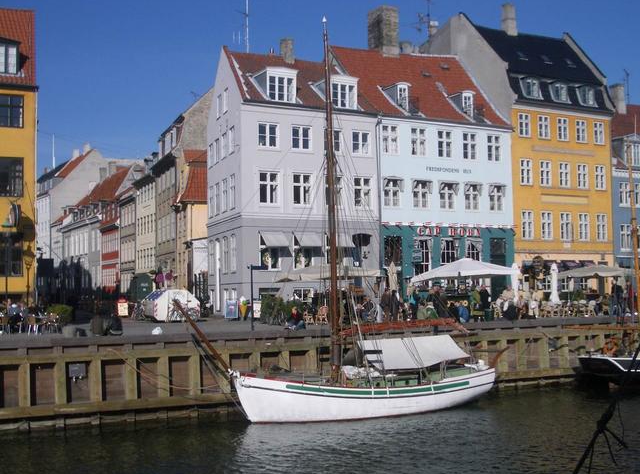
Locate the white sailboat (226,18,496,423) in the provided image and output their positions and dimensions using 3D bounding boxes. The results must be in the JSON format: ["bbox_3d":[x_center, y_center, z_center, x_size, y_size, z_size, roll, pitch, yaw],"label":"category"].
[{"bbox_3d":[1.942,-0.855,37.787,13.308,16.451,3.400,1,-4,-29],"label":"white sailboat"}]

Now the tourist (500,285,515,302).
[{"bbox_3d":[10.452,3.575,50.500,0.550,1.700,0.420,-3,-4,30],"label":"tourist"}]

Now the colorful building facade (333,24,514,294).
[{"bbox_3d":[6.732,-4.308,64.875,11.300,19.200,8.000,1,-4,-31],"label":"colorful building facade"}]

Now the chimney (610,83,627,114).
[{"bbox_3d":[25.715,-11.747,78.513,1.200,2.600,0.900,1,-4,-31],"label":"chimney"}]

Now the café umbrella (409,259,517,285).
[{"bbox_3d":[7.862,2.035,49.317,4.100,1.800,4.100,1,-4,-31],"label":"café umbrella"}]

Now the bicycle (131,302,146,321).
[{"bbox_3d":[-10.418,4.276,52.000,0.580,1.080,1.720,-2,-4,15],"label":"bicycle"}]

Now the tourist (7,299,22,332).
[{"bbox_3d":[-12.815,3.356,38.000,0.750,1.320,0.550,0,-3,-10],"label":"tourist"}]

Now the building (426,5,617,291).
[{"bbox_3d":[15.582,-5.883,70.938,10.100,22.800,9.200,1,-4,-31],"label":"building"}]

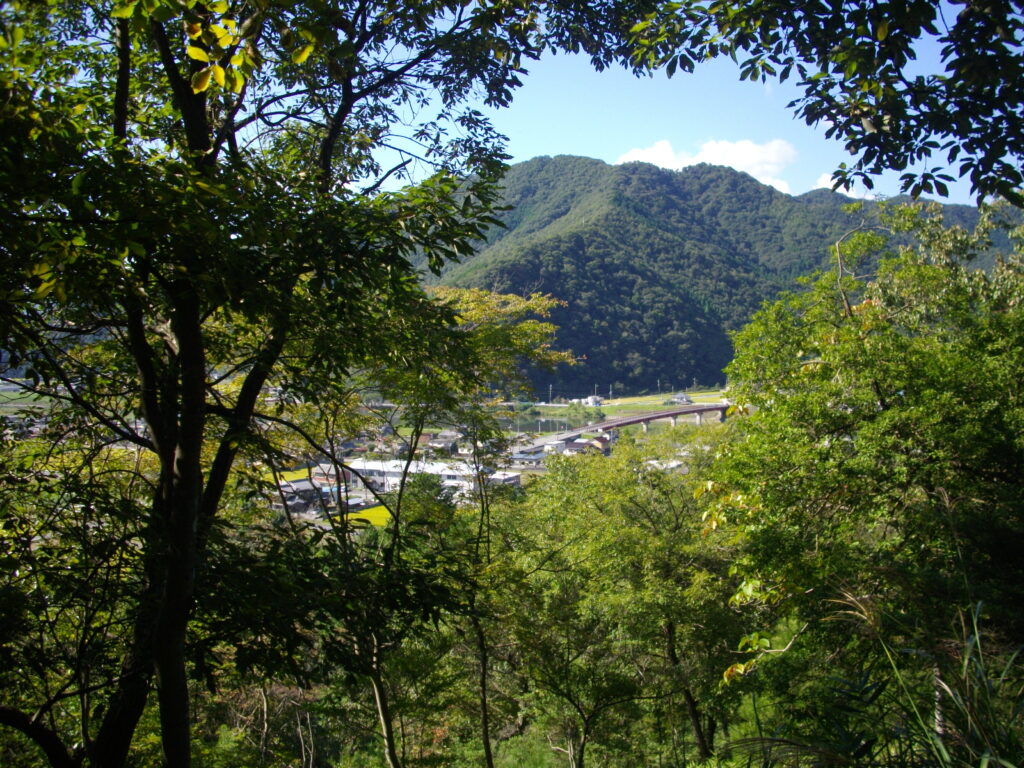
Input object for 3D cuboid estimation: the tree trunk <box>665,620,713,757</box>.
[{"bbox_3d":[2.338,4.061,14.500,0.580,1.870,0.350,0,3,0],"label":"tree trunk"}]

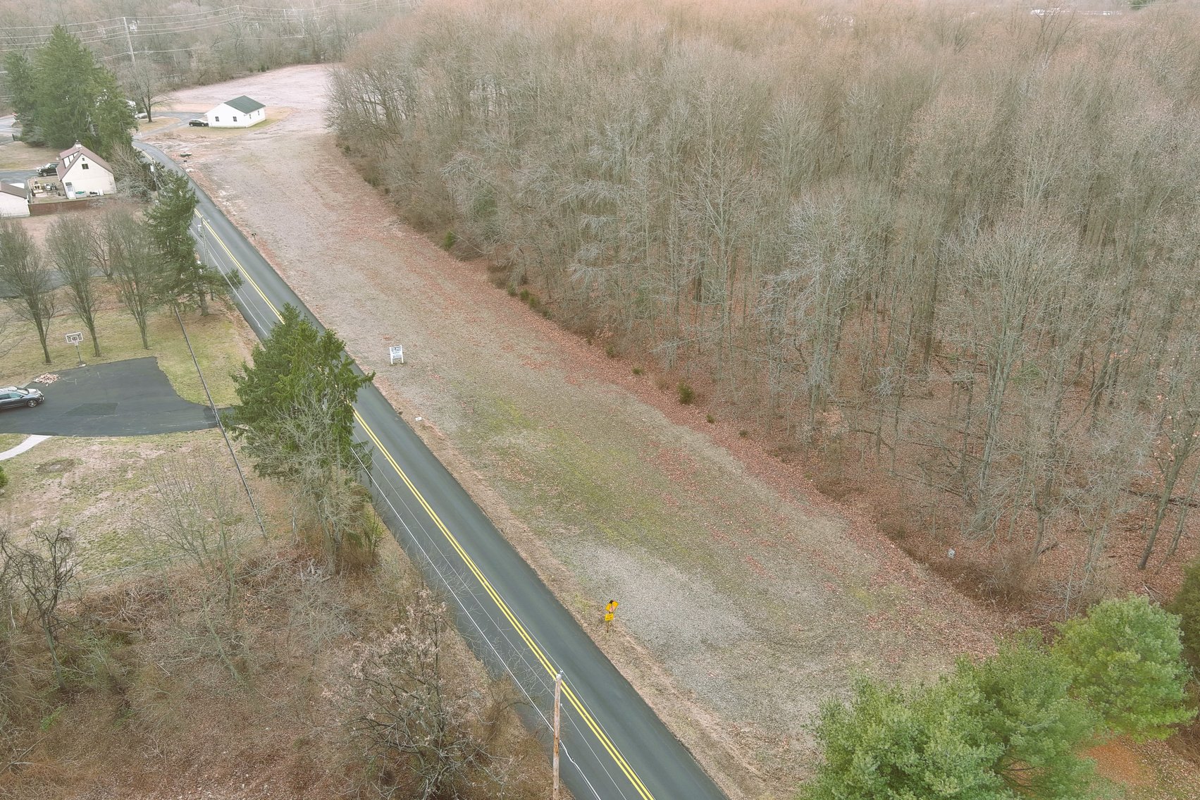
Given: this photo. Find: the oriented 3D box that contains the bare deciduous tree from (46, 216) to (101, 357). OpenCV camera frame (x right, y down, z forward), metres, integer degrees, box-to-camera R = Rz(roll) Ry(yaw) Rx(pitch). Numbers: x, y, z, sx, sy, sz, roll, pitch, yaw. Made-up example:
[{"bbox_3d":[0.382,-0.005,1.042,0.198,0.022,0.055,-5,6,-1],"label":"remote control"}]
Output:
[{"bbox_3d":[-44.650,-9.530,82.900,4.200,12.670,4.200,0,26,0],"label":"bare deciduous tree"}]

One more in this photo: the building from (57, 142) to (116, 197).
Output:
[{"bbox_3d":[-74.960,-33.680,140.890,7.000,6.500,8.000,-13,29,-25],"label":"building"}]

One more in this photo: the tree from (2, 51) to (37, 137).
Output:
[{"bbox_3d":[-107.080,-56.620,180.110,6.600,15.820,6.600,0,26,0],"label":"tree"}]

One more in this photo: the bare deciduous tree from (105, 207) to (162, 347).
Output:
[{"bbox_3d":[-40.990,-10.500,84.830,4.400,12.740,4.400,0,26,0],"label":"bare deciduous tree"}]

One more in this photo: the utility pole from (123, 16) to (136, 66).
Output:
[{"bbox_3d":[-118.390,-87.880,245.590,0.450,17.360,0.450,0,26,0],"label":"utility pole"}]

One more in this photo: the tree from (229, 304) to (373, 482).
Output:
[{"bbox_3d":[-17.840,1.410,59.160,9.000,15.150,9.000,0,26,0],"label":"tree"}]

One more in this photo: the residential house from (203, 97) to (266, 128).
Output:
[{"bbox_3d":[-79.960,-63.390,212.540,9.000,5.300,11.000,2,26,4],"label":"residential house"}]

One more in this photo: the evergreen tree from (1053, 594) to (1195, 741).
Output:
[{"bbox_3d":[24.600,12.280,45.490,7.000,7.420,7.000,0,26,0],"label":"evergreen tree"}]

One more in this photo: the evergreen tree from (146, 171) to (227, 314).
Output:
[{"bbox_3d":[-39.340,-14.830,92.950,8.000,14.110,8.000,0,26,0],"label":"evergreen tree"}]

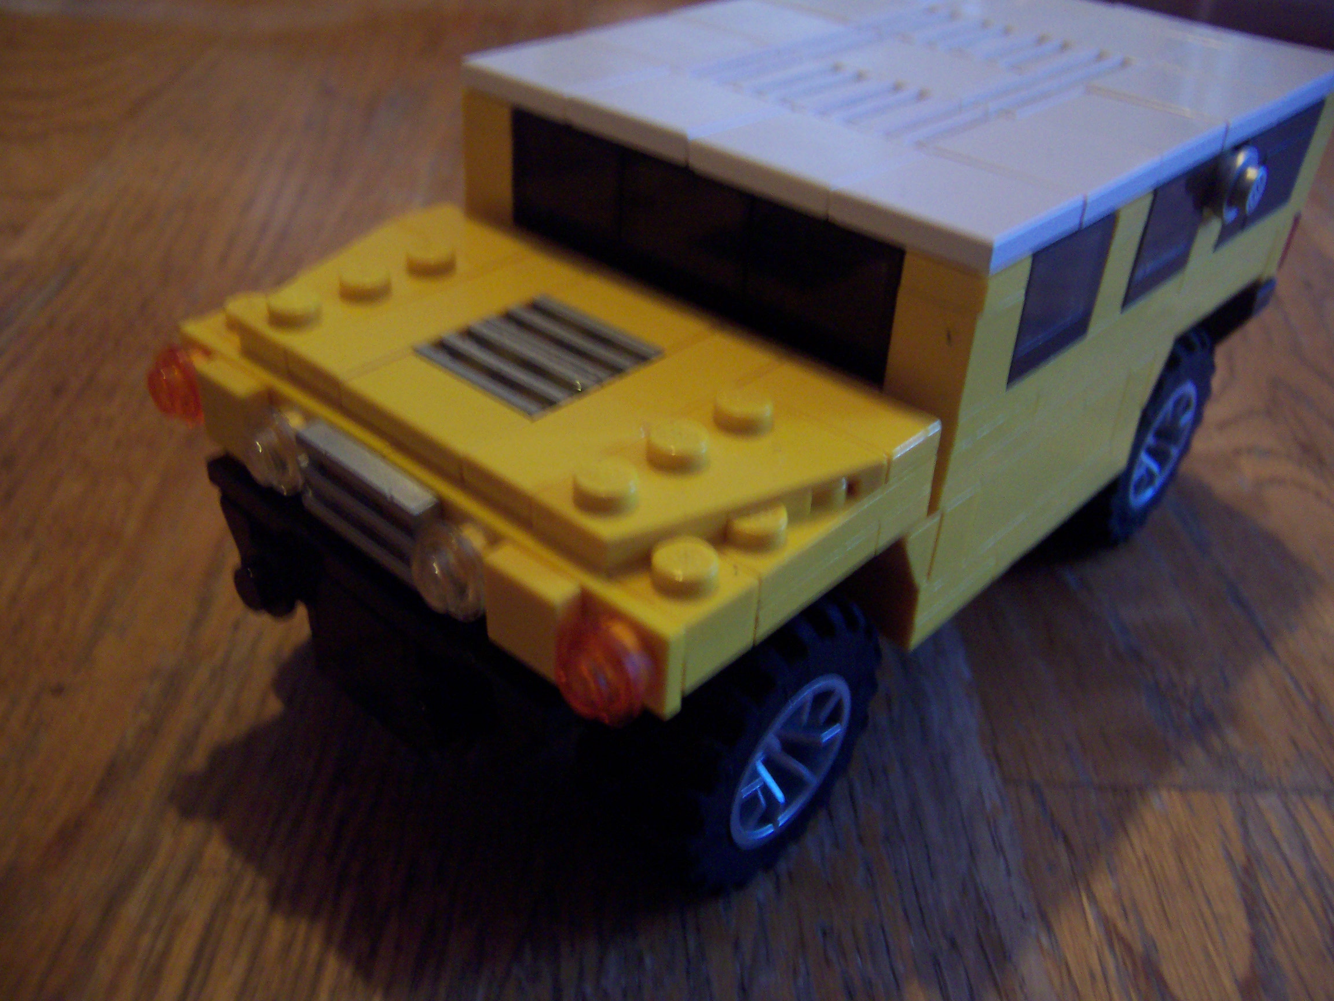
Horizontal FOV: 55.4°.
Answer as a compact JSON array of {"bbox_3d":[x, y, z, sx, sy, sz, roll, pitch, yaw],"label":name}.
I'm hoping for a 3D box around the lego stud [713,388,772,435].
[{"bbox_3d":[0.006,-0.007,0.105,0.005,0.002,0.005,2,35,-1],"label":"lego stud"}]

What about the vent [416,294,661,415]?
[{"bbox_3d":[-0.011,-0.012,0.115,0.016,0.003,0.016,29,43,32],"label":"vent"}]

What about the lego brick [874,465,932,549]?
[{"bbox_3d":[0.017,-0.001,0.110,0.008,0.006,0.008,29,43,32],"label":"lego brick"}]

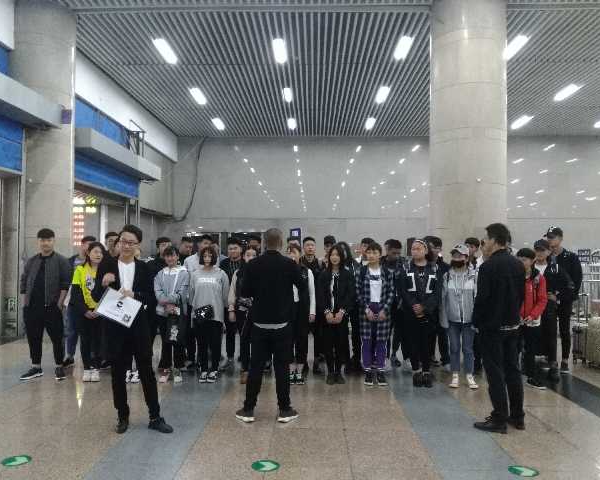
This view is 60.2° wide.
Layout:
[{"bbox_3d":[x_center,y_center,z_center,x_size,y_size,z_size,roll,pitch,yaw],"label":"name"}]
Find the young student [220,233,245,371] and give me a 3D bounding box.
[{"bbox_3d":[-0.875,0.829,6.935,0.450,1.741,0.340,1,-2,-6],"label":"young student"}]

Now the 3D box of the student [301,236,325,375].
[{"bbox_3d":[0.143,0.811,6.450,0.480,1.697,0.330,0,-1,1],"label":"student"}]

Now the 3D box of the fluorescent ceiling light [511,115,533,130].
[{"bbox_3d":[7.149,-3.801,16.746,0.250,0.110,1.220,0,-2,1],"label":"fluorescent ceiling light"}]

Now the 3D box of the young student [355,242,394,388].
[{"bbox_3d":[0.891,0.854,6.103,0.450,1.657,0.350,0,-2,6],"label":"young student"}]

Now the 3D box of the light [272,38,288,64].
[{"bbox_3d":[-0.425,-4.077,11.175,0.270,0.090,1.270,0,-2,1],"label":"light"}]

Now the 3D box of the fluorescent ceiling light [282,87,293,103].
[{"bbox_3d":[-0.334,-3.975,14.175,0.270,0.090,1.270,0,-2,1],"label":"fluorescent ceiling light"}]

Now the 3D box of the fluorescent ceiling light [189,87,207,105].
[{"bbox_3d":[-3.001,-4.163,14.981,0.280,0.100,1.350,0,-1,1],"label":"fluorescent ceiling light"}]

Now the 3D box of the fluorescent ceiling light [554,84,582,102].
[{"bbox_3d":[7.583,-4.163,14.715,0.280,0.100,1.350,0,-1,1],"label":"fluorescent ceiling light"}]

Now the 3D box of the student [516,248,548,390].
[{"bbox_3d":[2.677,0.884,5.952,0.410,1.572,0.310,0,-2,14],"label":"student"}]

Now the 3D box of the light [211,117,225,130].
[{"bbox_3d":[-2.919,-4.078,18.255,0.280,0.100,1.350,0,-1,1],"label":"light"}]

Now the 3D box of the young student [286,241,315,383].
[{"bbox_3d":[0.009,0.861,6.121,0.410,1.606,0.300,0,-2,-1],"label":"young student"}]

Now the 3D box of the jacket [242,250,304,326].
[{"bbox_3d":[-0.242,0.440,4.720,0.550,0.680,0.380,0,-2,0],"label":"jacket"}]

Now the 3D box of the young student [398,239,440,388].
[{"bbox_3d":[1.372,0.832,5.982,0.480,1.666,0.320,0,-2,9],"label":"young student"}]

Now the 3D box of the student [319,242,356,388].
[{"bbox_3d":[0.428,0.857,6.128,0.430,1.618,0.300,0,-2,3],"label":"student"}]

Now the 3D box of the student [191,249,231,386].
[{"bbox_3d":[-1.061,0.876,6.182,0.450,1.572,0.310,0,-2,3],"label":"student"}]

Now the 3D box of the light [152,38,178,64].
[{"bbox_3d":[-2.867,-4.013,11.021,0.250,0.110,1.220,0,-2,1],"label":"light"}]

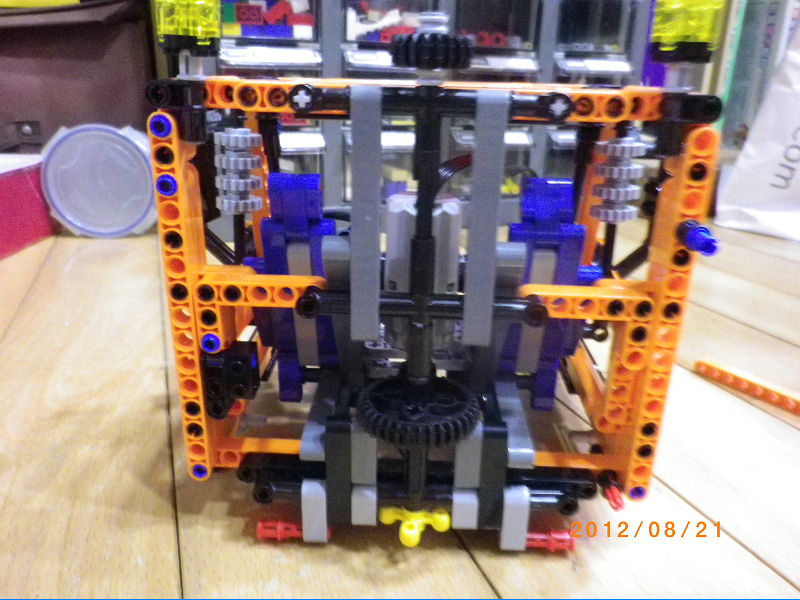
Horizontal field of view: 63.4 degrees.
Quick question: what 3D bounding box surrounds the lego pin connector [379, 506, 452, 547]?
[{"bbox_3d":[0.005,0.071,0.213,0.024,0.008,0.024,4,22,6],"label":"lego pin connector"}]

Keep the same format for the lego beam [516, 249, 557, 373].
[{"bbox_3d":[0.047,0.003,0.227,0.008,0.053,0.008,2,34,2],"label":"lego beam"}]

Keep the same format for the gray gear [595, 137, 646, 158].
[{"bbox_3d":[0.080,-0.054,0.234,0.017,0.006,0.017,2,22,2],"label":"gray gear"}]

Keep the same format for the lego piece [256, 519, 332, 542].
[{"bbox_3d":[-0.035,0.076,0.214,0.024,0.007,0.007,2,22,2],"label":"lego piece"}]

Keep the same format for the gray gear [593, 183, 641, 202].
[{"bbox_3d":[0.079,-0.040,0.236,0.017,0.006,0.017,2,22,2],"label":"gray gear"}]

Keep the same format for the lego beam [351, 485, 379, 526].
[{"bbox_3d":[-0.011,0.065,0.209,0.008,0.015,0.007,2,22,2],"label":"lego beam"}]

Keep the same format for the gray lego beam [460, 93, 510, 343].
[{"bbox_3d":[0.023,-0.020,0.176,0.008,0.071,0.008,2,22,2],"label":"gray lego beam"}]

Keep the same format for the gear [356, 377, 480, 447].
[{"bbox_3d":[0.005,0.032,0.198,0.038,0.008,0.038,2,22,2],"label":"gear"}]

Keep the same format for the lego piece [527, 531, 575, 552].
[{"bbox_3d":[0.045,0.079,0.214,0.023,0.006,0.006,2,22,2],"label":"lego piece"}]

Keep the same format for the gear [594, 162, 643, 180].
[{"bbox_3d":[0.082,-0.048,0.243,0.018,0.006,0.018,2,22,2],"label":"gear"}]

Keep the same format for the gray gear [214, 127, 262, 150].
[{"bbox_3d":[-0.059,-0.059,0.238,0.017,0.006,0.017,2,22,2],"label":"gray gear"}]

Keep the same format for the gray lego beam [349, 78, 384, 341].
[{"bbox_3d":[-0.009,-0.021,0.177,0.008,0.071,0.007,2,22,2],"label":"gray lego beam"}]

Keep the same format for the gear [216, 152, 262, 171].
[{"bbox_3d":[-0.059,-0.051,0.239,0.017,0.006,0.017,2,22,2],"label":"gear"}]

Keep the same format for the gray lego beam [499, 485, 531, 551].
[{"bbox_3d":[0.037,0.071,0.211,0.008,0.024,0.008,2,22,2],"label":"gray lego beam"}]

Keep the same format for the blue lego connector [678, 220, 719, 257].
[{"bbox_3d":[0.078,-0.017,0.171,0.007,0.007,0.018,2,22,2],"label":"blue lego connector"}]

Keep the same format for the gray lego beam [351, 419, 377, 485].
[{"bbox_3d":[-0.011,0.047,0.202,0.008,0.023,0.007,2,22,2],"label":"gray lego beam"}]

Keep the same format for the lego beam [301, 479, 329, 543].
[{"bbox_3d":[-0.027,0.068,0.211,0.008,0.023,0.007,2,22,2],"label":"lego beam"}]

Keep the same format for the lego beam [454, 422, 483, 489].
[{"bbox_3d":[0.021,0.048,0.203,0.008,0.024,0.008,2,22,2],"label":"lego beam"}]

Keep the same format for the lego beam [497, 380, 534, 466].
[{"bbox_3d":[0.038,0.041,0.221,0.008,0.008,0.048,2,22,2],"label":"lego beam"}]

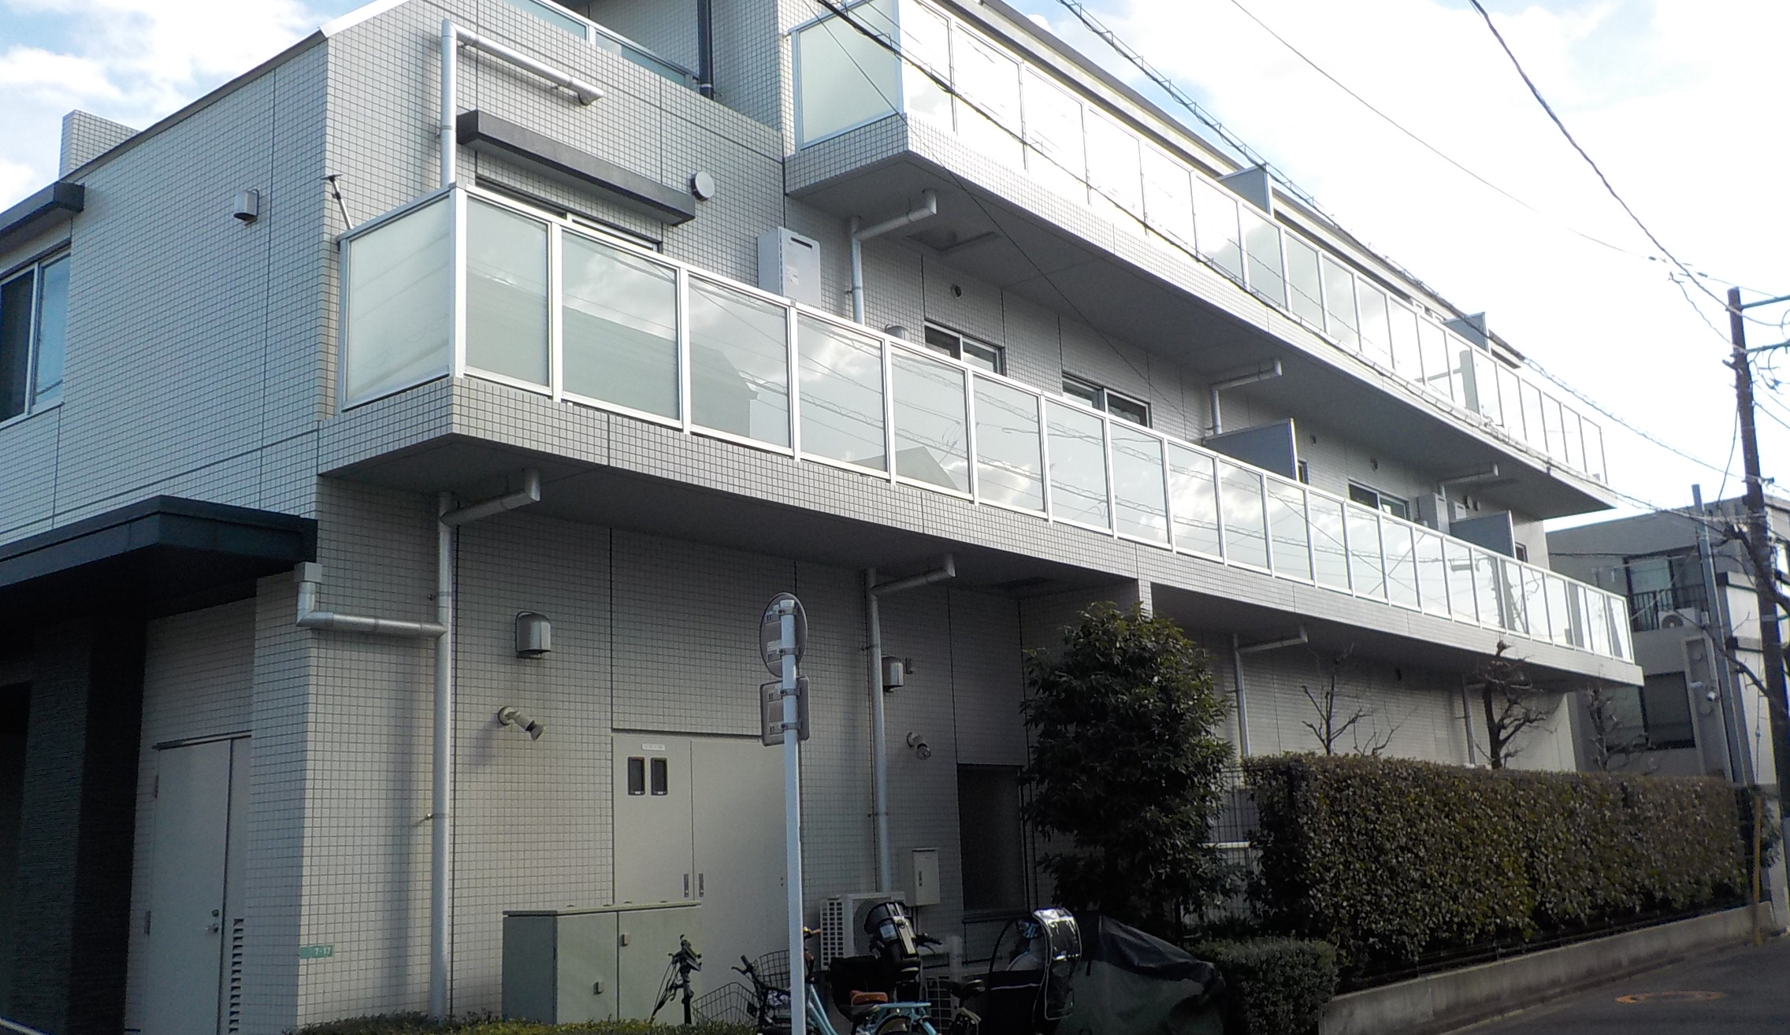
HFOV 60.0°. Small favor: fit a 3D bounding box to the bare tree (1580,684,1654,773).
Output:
[{"bbox_3d":[9.581,3.772,20.833,0.800,3.070,0.800,-12,-15,38],"label":"bare tree"}]

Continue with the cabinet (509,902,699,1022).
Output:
[{"bbox_3d":[-1.693,2.873,9.043,0.500,1.160,1.100,-12,-15,38],"label":"cabinet"}]

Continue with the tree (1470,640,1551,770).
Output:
[{"bbox_3d":[6.942,3.038,17.710,0.800,3.350,0.800,-12,-15,38],"label":"tree"}]

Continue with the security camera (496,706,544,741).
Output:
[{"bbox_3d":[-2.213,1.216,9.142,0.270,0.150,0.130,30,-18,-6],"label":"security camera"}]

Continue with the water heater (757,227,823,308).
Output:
[{"bbox_3d":[-0.783,-1.801,11.747,0.260,0.600,0.440,-12,-15,38],"label":"water heater"}]

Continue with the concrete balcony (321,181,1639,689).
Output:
[{"bbox_3d":[4.381,0.504,16.868,1.190,1.330,22.400,-12,-15,38],"label":"concrete balcony"}]

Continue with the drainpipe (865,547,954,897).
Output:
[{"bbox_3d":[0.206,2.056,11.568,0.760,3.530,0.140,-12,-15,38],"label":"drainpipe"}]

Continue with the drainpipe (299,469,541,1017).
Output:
[{"bbox_3d":[-2.504,1.469,8.203,0.880,3.530,1.020,-12,-15,38],"label":"drainpipe"}]

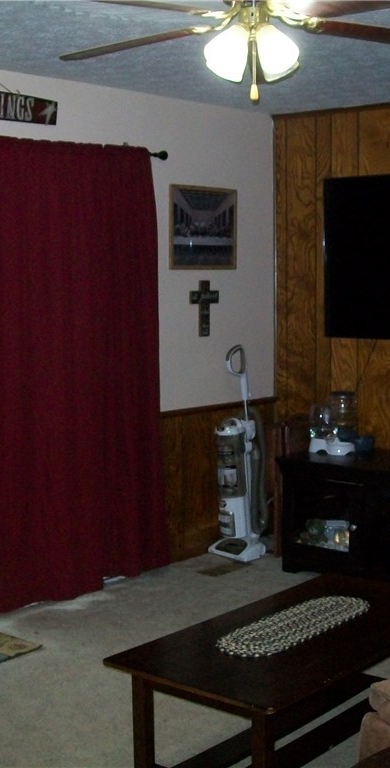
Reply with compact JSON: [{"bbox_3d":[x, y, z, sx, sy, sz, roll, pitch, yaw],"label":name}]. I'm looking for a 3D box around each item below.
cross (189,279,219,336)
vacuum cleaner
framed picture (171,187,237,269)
[{"bbox_3d":[0.062,-0.403,5.709,0.020,0.303,0.243,5,8,41],"label":"cross"},{"bbox_3d":[0.266,0.360,5.748,0.287,1.155,0.347,5,8,41],"label":"vacuum cleaner"},{"bbox_3d":[0.061,-0.829,5.666,0.025,0.439,0.545,5,8,41],"label":"framed picture"}]

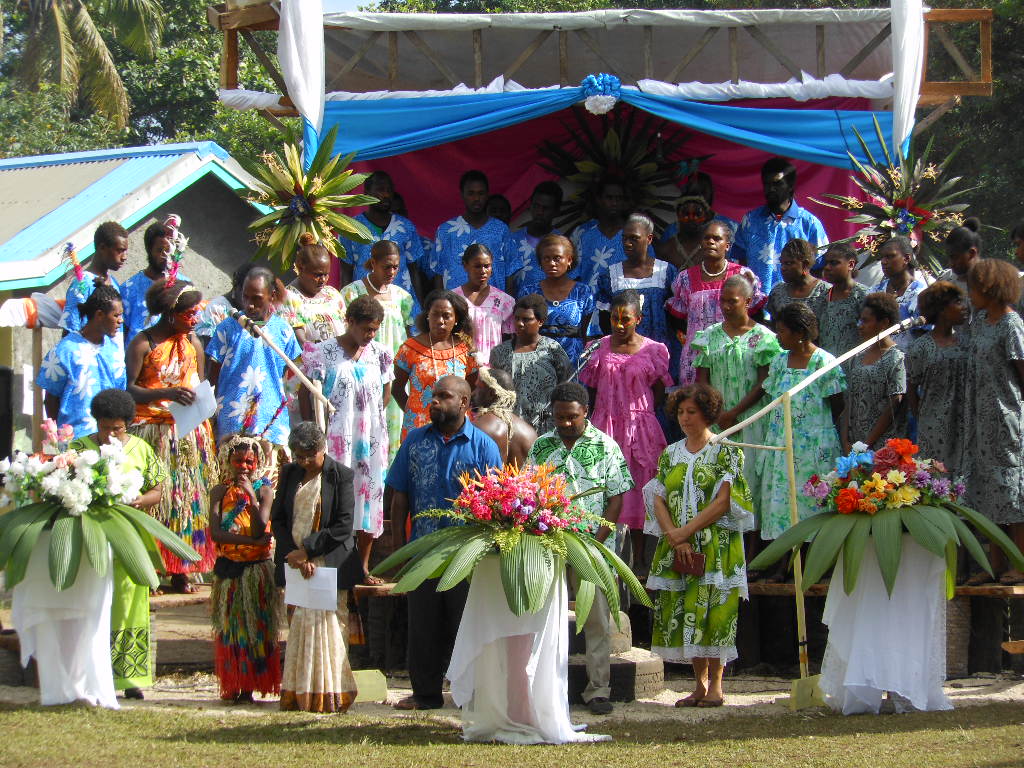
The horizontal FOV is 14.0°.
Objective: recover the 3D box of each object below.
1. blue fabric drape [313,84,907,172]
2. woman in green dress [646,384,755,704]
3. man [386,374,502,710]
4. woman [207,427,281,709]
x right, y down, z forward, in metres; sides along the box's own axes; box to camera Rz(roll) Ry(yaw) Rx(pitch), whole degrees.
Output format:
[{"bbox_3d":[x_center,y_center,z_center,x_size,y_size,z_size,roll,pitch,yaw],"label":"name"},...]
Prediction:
[{"bbox_3d":[0.538,-1.470,24.000,3.330,0.500,0.250,0,0,0],"label":"blue fabric drape"},{"bbox_3d":[0.939,0.813,21.000,0.510,1.610,0.360,0,0,23],"label":"woman in green dress"},{"bbox_3d":[-0.341,0.802,21.100,0.520,1.700,0.340,0,0,20],"label":"man"},{"bbox_3d":[-1.385,0.955,21.600,0.370,1.390,0.330,0,0,-5],"label":"woman"}]

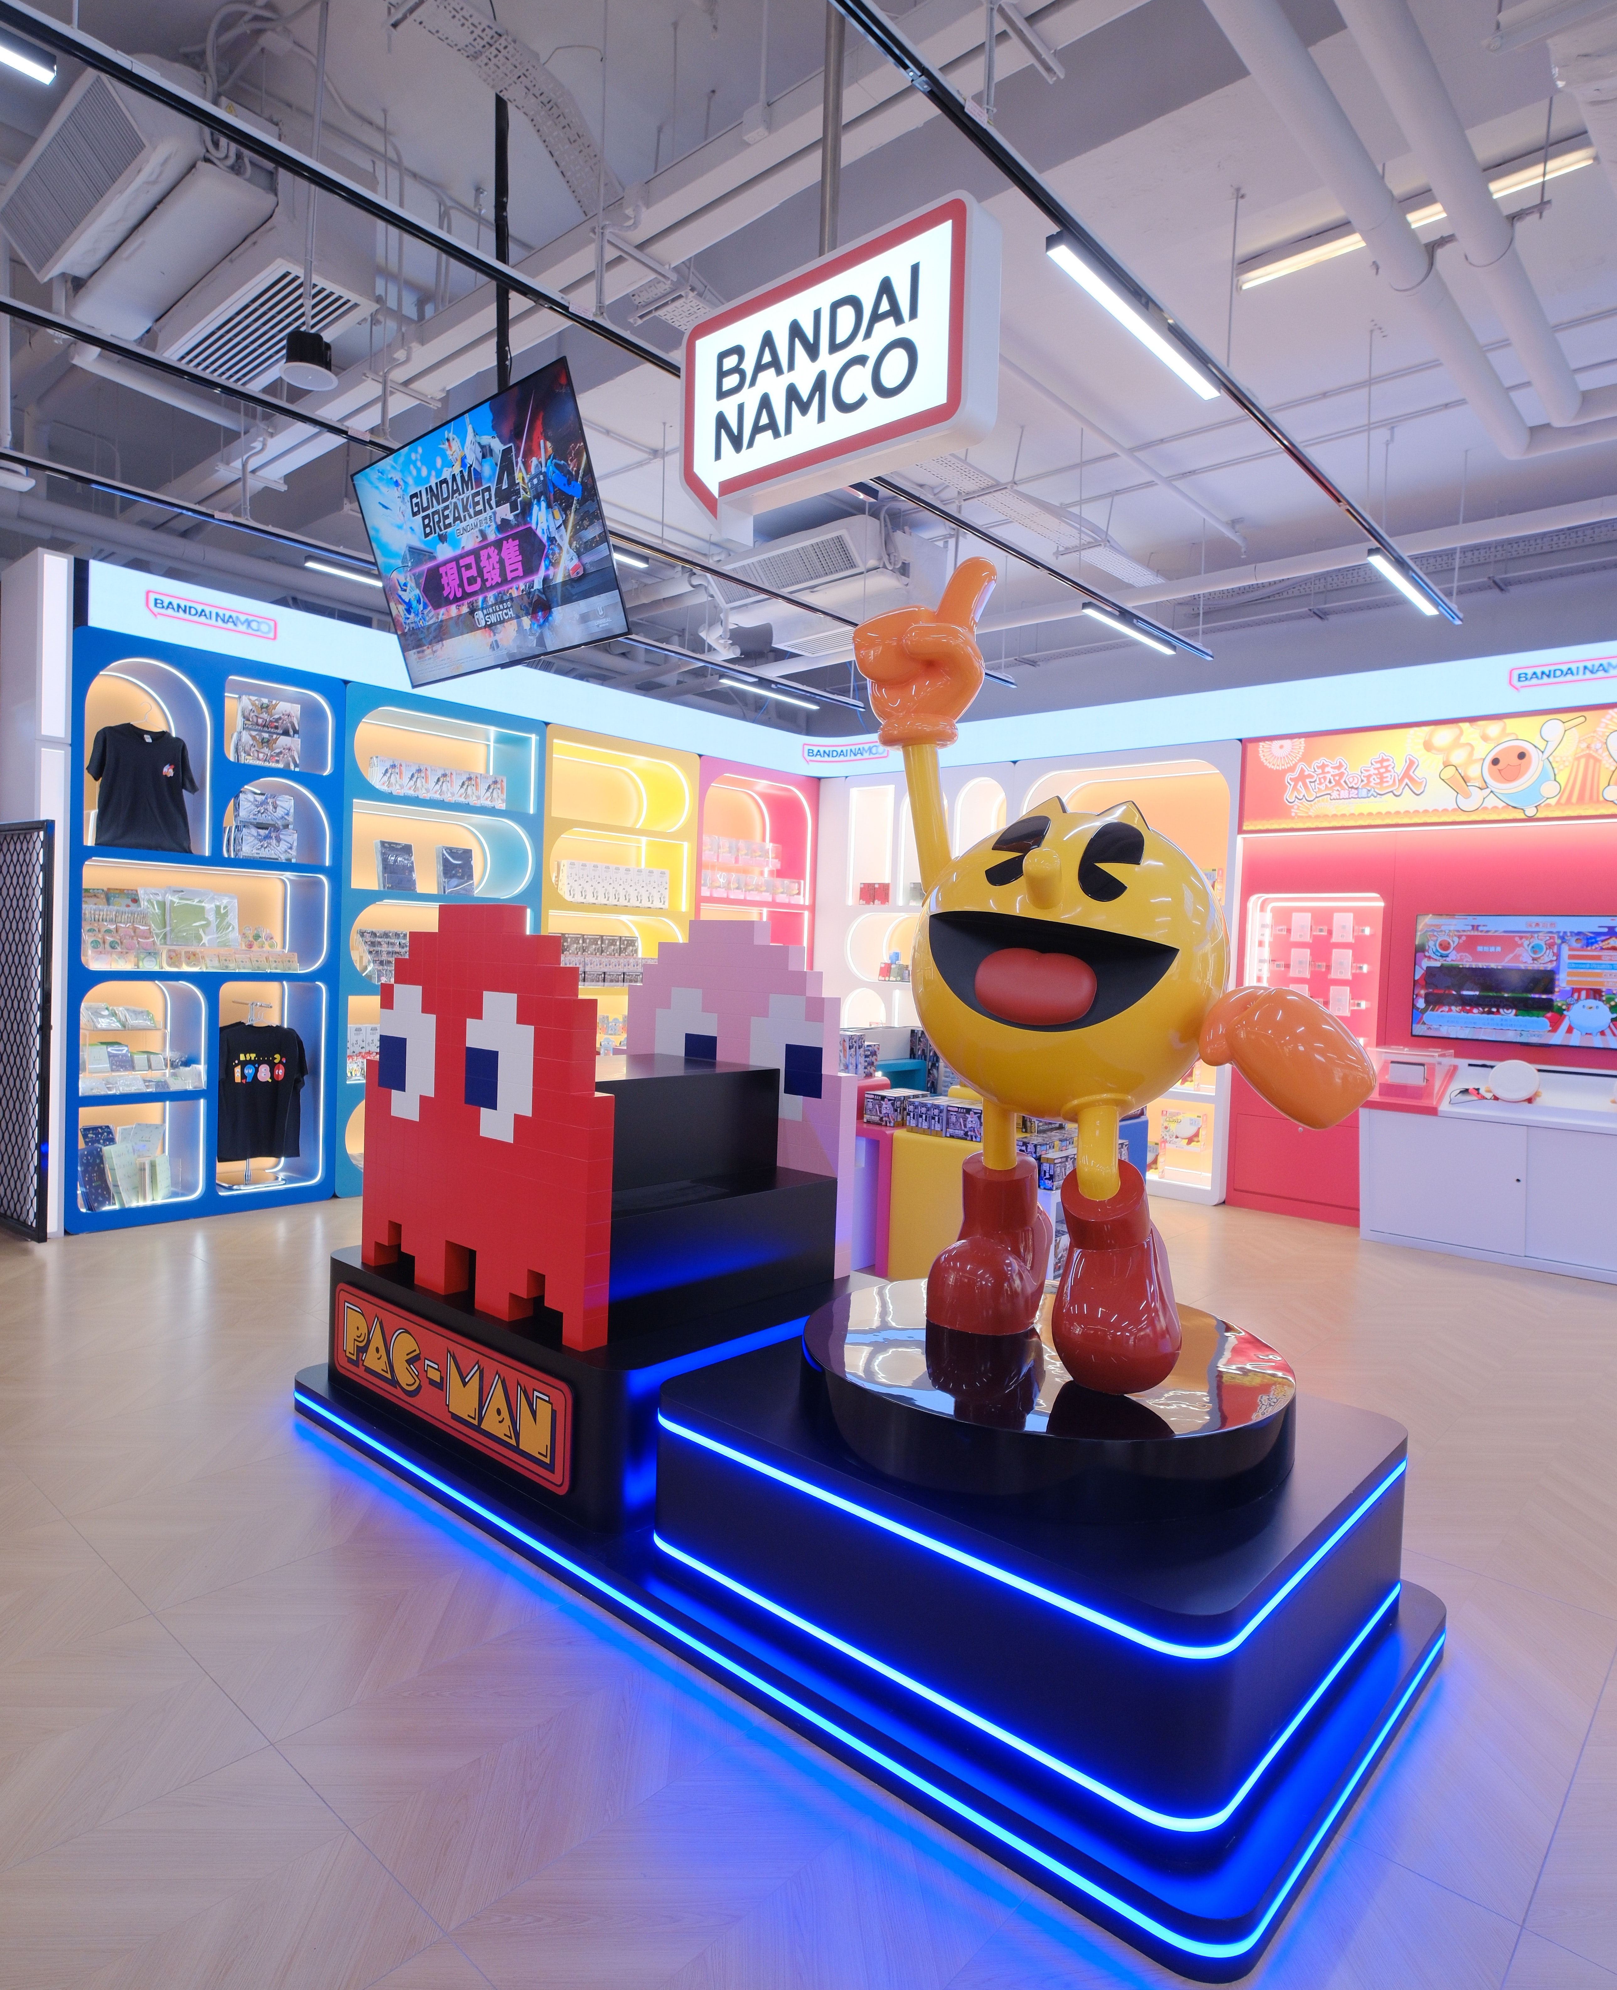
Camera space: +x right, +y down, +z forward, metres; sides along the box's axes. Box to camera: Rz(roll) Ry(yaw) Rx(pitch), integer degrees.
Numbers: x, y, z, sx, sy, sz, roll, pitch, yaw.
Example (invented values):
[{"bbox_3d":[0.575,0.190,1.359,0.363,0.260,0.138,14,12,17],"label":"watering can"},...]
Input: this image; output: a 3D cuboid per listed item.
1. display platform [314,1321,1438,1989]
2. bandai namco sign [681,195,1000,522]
[{"bbox_3d":[-0.079,1.037,2.839,2.792,0.436,1.193,3,3,41],"label":"display platform"},{"bbox_3d":[0.042,-1.451,2.744,0.877,0.520,0.115,3,3,41],"label":"bandai namco sign"}]

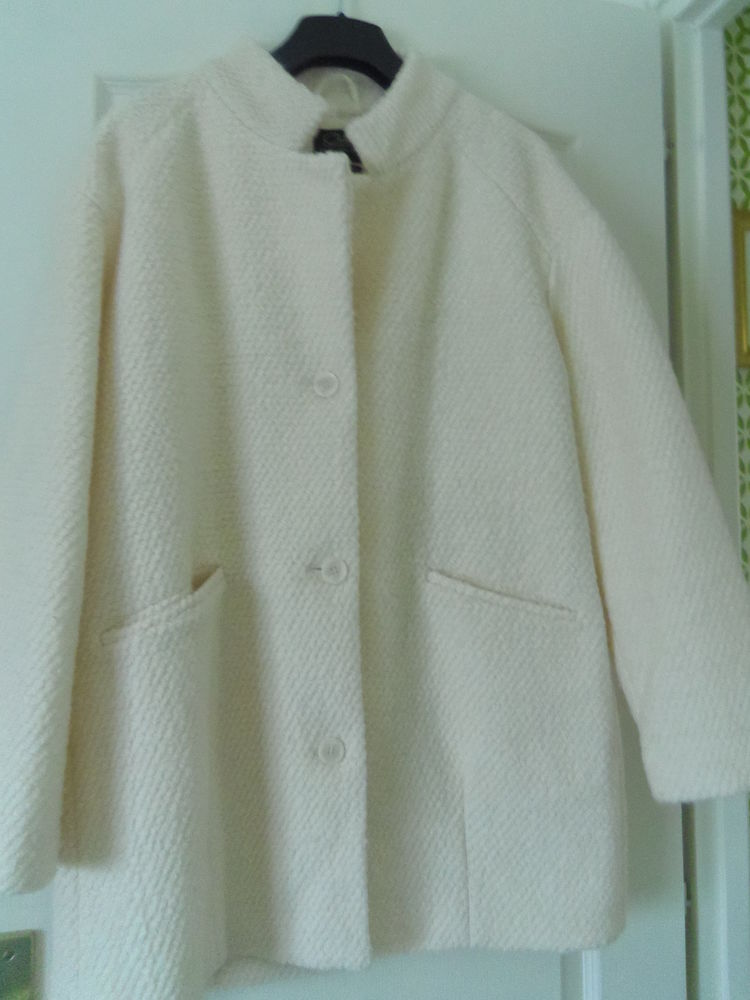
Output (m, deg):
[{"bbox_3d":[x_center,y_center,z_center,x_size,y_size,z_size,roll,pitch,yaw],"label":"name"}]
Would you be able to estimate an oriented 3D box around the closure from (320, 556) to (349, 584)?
[{"bbox_3d":[-0.038,0.068,0.778,0.025,0.025,0.004,2,-4,-13],"label":"closure"}]

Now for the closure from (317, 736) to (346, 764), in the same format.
[{"bbox_3d":[-0.041,0.238,0.767,0.025,0.025,0.004,2,-4,-13],"label":"closure"}]

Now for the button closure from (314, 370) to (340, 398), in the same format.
[{"bbox_3d":[-0.047,-0.112,0.786,0.025,0.025,0.004,2,-4,-13],"label":"button closure"}]

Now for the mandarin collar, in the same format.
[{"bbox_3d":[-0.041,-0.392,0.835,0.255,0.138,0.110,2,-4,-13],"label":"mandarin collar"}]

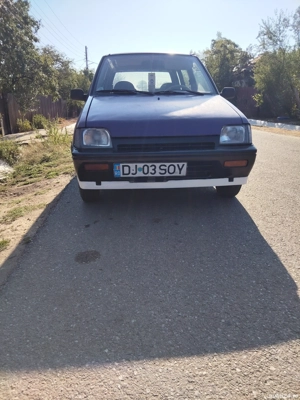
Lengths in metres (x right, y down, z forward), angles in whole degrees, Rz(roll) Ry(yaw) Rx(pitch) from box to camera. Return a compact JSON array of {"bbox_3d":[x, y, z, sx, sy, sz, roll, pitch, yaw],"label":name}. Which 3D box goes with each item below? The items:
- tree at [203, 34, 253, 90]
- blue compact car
[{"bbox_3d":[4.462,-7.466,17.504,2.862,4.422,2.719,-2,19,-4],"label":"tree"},{"bbox_3d":[0.005,-1.036,3.543,1.450,1.400,3.340,-2,19,-4],"label":"blue compact car"}]

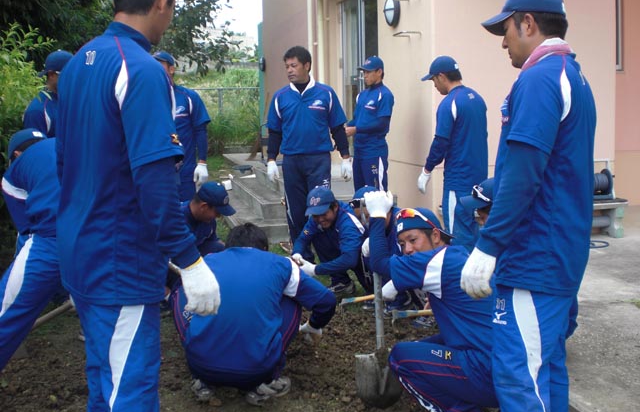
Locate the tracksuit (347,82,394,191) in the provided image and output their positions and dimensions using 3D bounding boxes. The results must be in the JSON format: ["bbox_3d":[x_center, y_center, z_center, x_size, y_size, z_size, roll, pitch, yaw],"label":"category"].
[{"bbox_3d":[0.430,-0.349,6.050,0.460,1.400,0.350,7,12,43],"label":"tracksuit"}]

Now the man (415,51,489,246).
[{"bbox_3d":[0.907,-0.178,4.773,0.380,1.680,0.480,5,10,36],"label":"man"}]

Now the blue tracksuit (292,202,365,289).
[{"bbox_3d":[0.073,0.282,4.900,0.500,0.610,0.560,4,10,30],"label":"blue tracksuit"}]

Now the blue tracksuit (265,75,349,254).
[{"bbox_3d":[-0.090,-0.304,5.280,0.600,1.380,0.310,1,9,16],"label":"blue tracksuit"}]

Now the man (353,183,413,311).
[{"bbox_3d":[0.434,0.286,4.330,0.530,0.800,0.580,3,9,30],"label":"man"}]

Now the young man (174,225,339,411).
[{"bbox_3d":[-0.302,0.464,3.191,0.700,0.770,0.720,-1,8,2],"label":"young man"}]

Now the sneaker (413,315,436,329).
[{"bbox_3d":[0.667,0.689,4.301,0.280,0.100,0.105,-9,11,-40],"label":"sneaker"}]

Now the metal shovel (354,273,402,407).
[{"bbox_3d":[0.258,0.445,3.099,0.230,0.960,0.130,-2,9,-9],"label":"metal shovel"}]

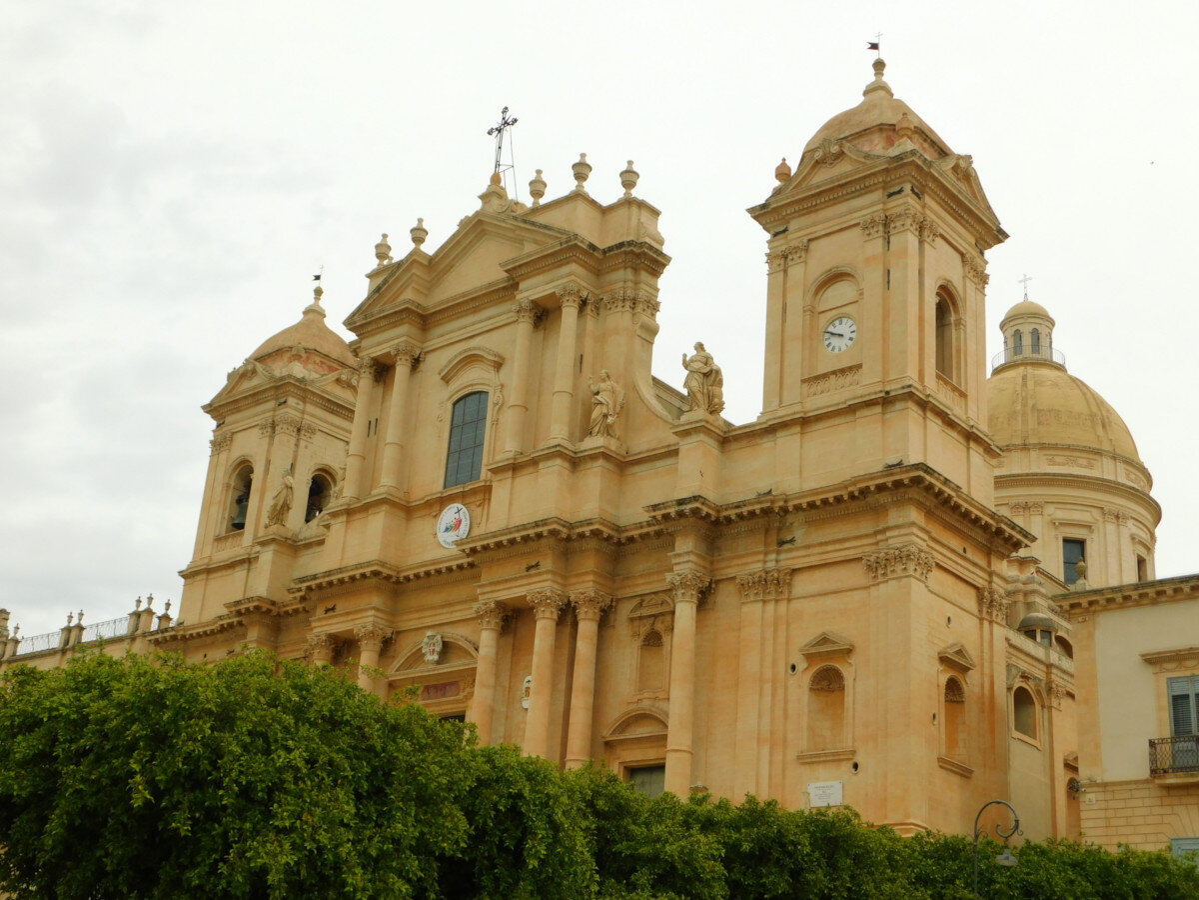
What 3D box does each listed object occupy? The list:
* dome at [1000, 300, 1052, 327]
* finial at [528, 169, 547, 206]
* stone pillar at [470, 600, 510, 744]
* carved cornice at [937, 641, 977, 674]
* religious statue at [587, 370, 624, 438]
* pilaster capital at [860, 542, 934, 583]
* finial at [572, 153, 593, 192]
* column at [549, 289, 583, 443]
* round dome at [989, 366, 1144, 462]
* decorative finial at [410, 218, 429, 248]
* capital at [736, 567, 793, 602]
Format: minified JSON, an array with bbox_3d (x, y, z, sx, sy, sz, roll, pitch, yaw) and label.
[{"bbox_3d":[28.273,-8.895,103.556,3.542,2.156,3.542,-14,-29,38],"label":"dome"},{"bbox_3d":[-2.538,-10.711,63.905,0.770,1.880,0.770,4,-23,2],"label":"finial"},{"bbox_3d":[-4.239,9.620,55.408,1.100,8.900,1.100,-15,-29,38],"label":"stone pillar"},{"bbox_3d":[12.165,6.944,52.758,0.522,0.935,2.262,-15,-29,38],"label":"carved cornice"},{"bbox_3d":[0.210,-1.905,63.098,1.305,3.067,0.957,-15,-29,38],"label":"religious statue"},{"bbox_3d":[10.114,4.010,52.521,2.001,1.022,1.479,-15,-29,38],"label":"pilaster capital"},{"bbox_3d":[-0.730,-11.910,66.987,0.853,1.980,0.853,4,-23,2],"label":"finial"},{"bbox_3d":[-1.368,-3.332,63.514,0.848,7.308,0.848,4,-23,2],"label":"column"},{"bbox_3d":[27.629,-1.108,100.337,14.399,7.815,14.399,4,-23,2],"label":"round dome"},{"bbox_3d":[-8.548,-10.073,73.479,0.844,1.980,0.844,4,-23,2],"label":"decorative finial"},{"bbox_3d":[5.168,4.247,48.953,2.079,1.039,0.539,-14,-29,38],"label":"capital"}]

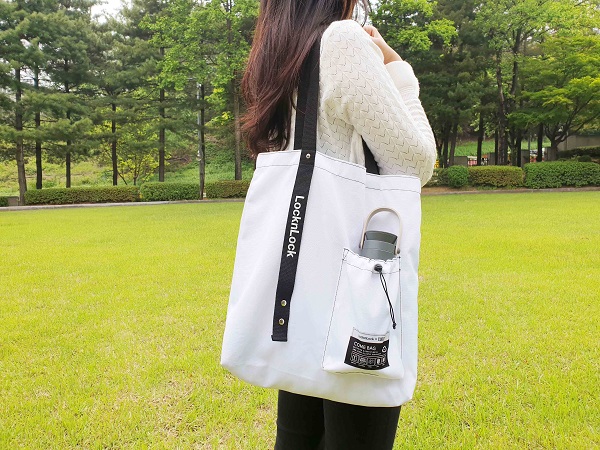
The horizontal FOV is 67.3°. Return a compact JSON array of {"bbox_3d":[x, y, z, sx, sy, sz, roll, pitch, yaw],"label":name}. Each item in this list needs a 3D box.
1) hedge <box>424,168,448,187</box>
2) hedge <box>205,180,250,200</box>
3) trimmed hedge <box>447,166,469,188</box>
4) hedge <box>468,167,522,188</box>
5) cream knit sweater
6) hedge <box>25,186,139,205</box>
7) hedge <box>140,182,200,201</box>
[{"bbox_3d":[4.566,-1.640,15.700,0.972,0.595,0.700,-1,6,0],"label":"hedge"},{"bbox_3d":[-2.321,-1.221,15.500,1.730,0.577,0.750,-1,6,-2],"label":"hedge"},{"bbox_3d":[5.267,-1.593,15.100,0.700,0.710,0.700,-1,6,0],"label":"trimmed hedge"},{"bbox_3d":[6.706,-1.653,15.500,1.509,0.673,0.800,-1,6,0],"label":"hedge"},{"bbox_3d":[0.060,-0.175,1.070,0.370,0.530,0.430,-5,8,-34],"label":"cream knit sweater"},{"bbox_3d":[-7.319,-1.001,15.300,3.600,0.520,0.750,-1,7,-3],"label":"hedge"},{"bbox_3d":[-4.394,-1.143,15.400,1.825,0.567,0.750,-1,6,-3],"label":"hedge"}]

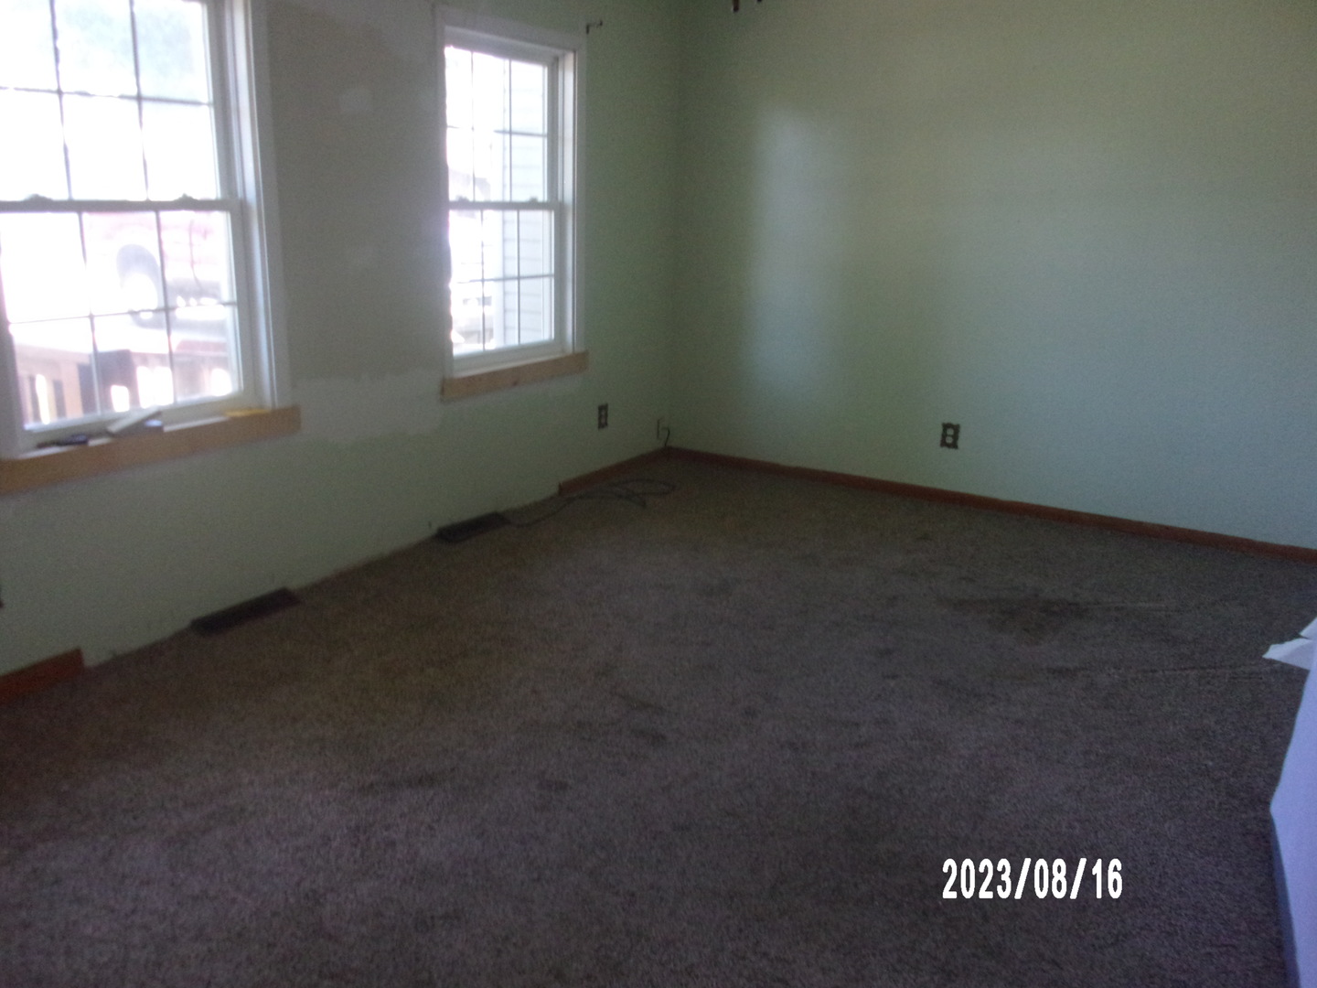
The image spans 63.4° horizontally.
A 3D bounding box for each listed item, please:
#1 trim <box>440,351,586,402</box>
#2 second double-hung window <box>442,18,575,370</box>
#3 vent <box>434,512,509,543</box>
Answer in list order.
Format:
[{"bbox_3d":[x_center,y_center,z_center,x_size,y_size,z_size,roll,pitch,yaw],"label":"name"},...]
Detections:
[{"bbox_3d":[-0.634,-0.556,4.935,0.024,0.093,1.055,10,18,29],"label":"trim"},{"bbox_3d":[-0.643,-1.283,4.782,0.090,1.490,0.880,10,18,29],"label":"second double-hung window"},{"bbox_3d":[-0.822,0.153,4.740,0.140,0.018,0.370,10,18,29],"label":"vent"}]

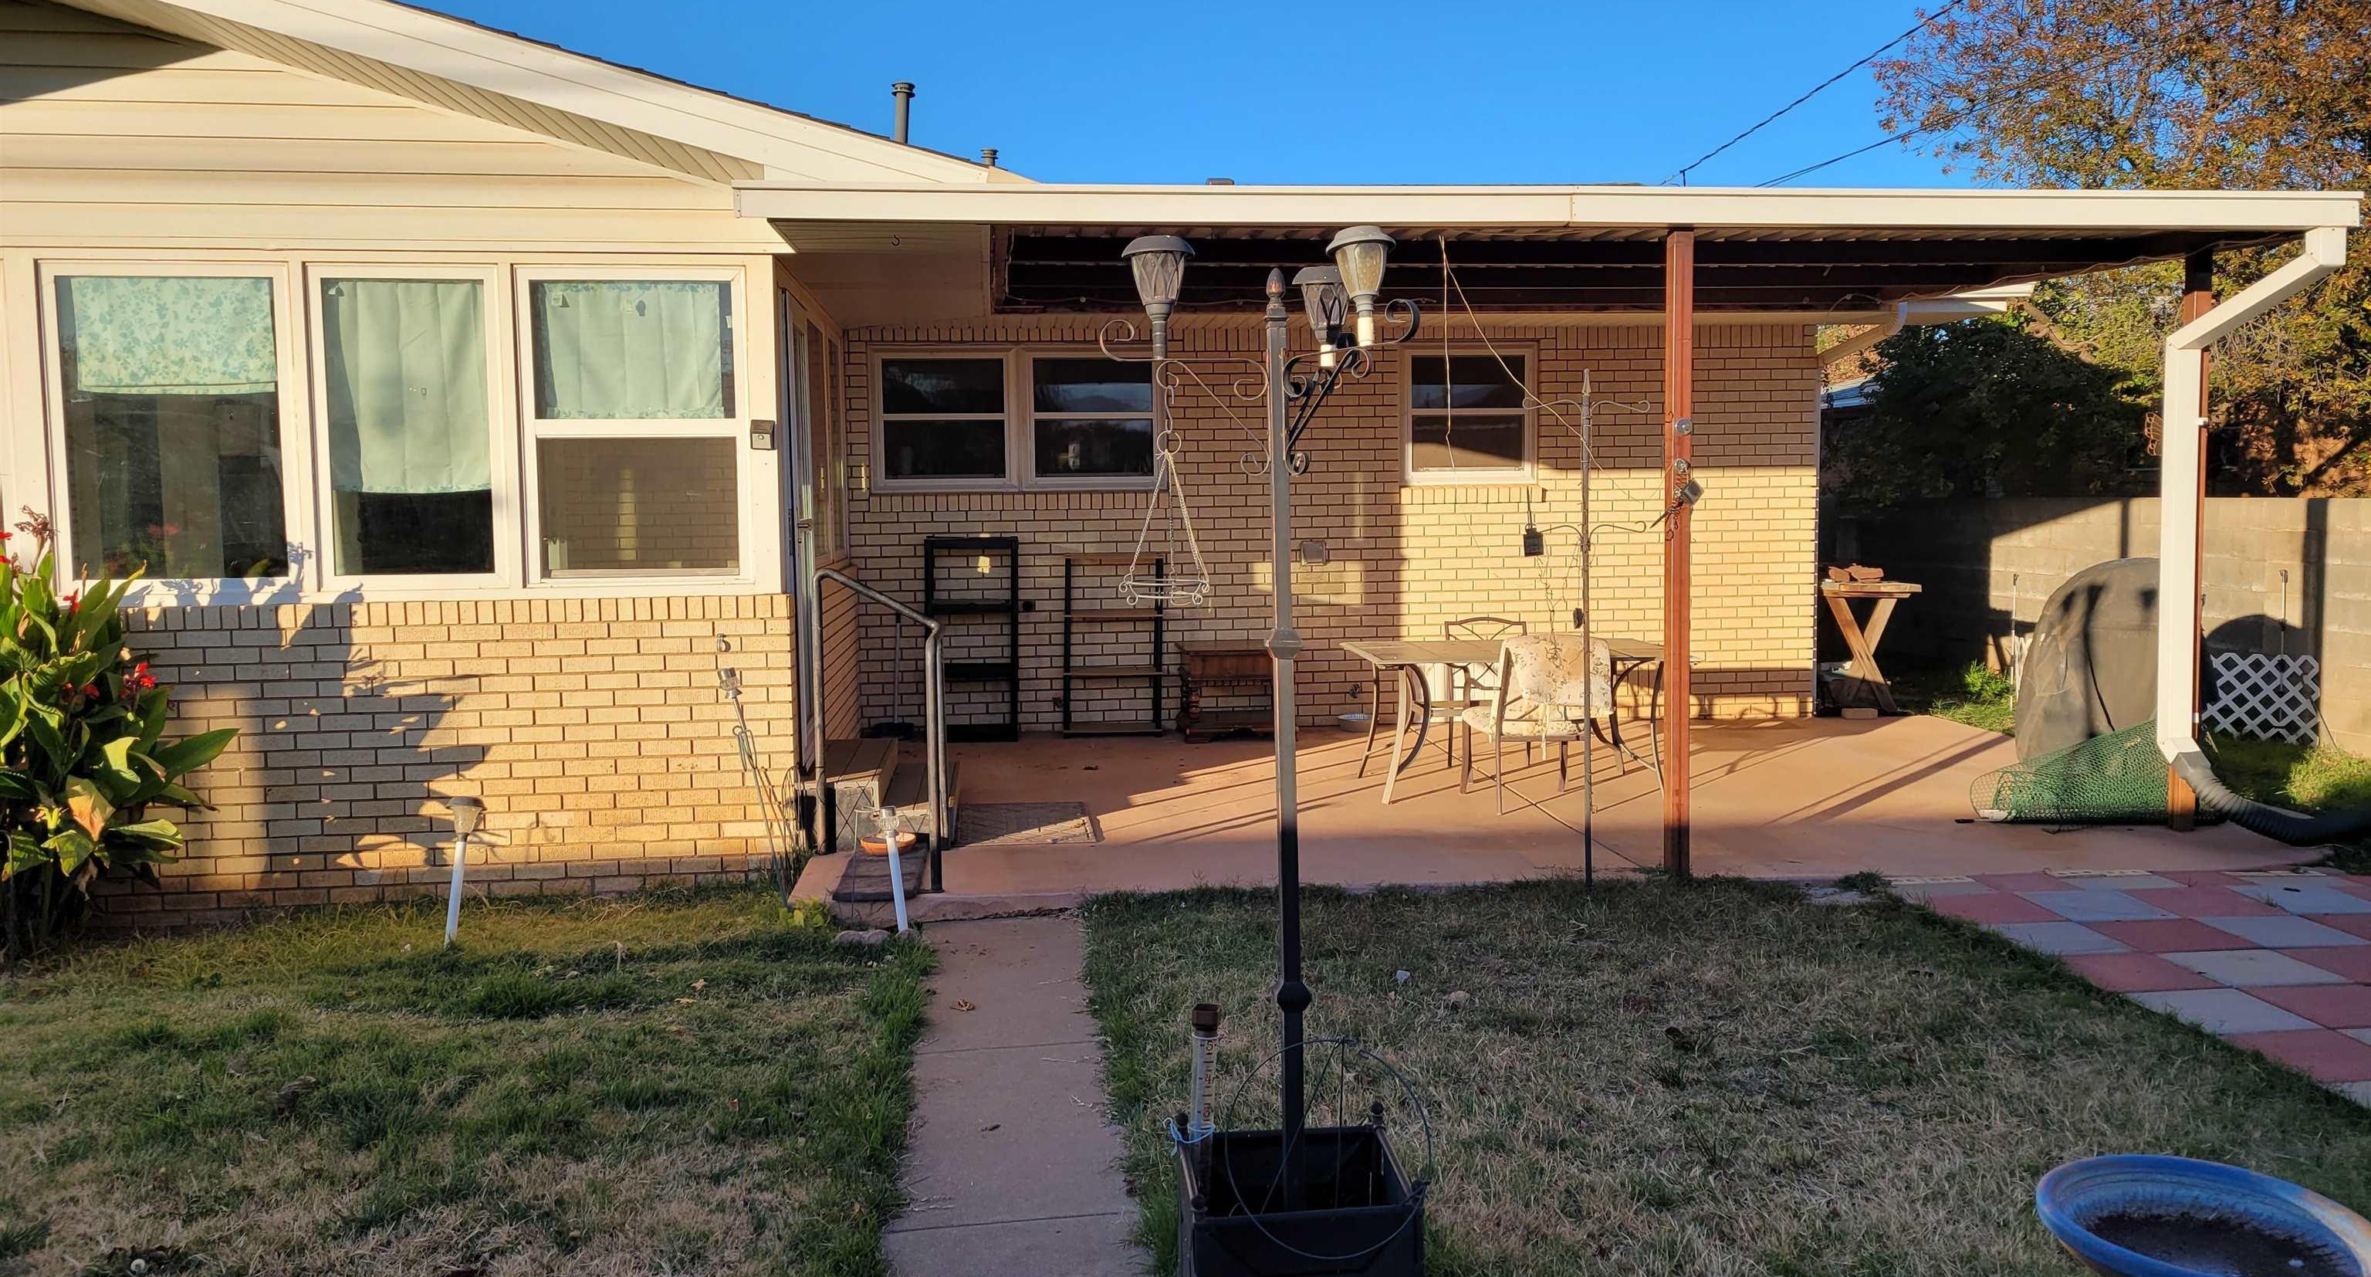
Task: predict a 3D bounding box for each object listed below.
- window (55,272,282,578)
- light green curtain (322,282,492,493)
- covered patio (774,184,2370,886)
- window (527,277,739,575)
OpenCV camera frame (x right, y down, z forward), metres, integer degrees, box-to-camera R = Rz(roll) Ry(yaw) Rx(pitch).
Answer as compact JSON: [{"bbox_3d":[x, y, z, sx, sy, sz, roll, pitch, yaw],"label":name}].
[{"bbox_3d":[-3.941,-0.825,6.921,0.844,1.176,0.080,-1,4,-8],"label":"window"},{"bbox_3d":[-3.101,-1.002,7.095,0.637,0.853,0.050,-1,4,-8],"label":"light green curtain"},{"bbox_3d":[1.285,-0.505,8.854,6.057,2.690,4.500,-1,4,-5],"label":"covered patio"},{"bbox_3d":[-2.215,-0.853,7.156,0.817,1.186,0.080,-1,4,-8],"label":"window"}]

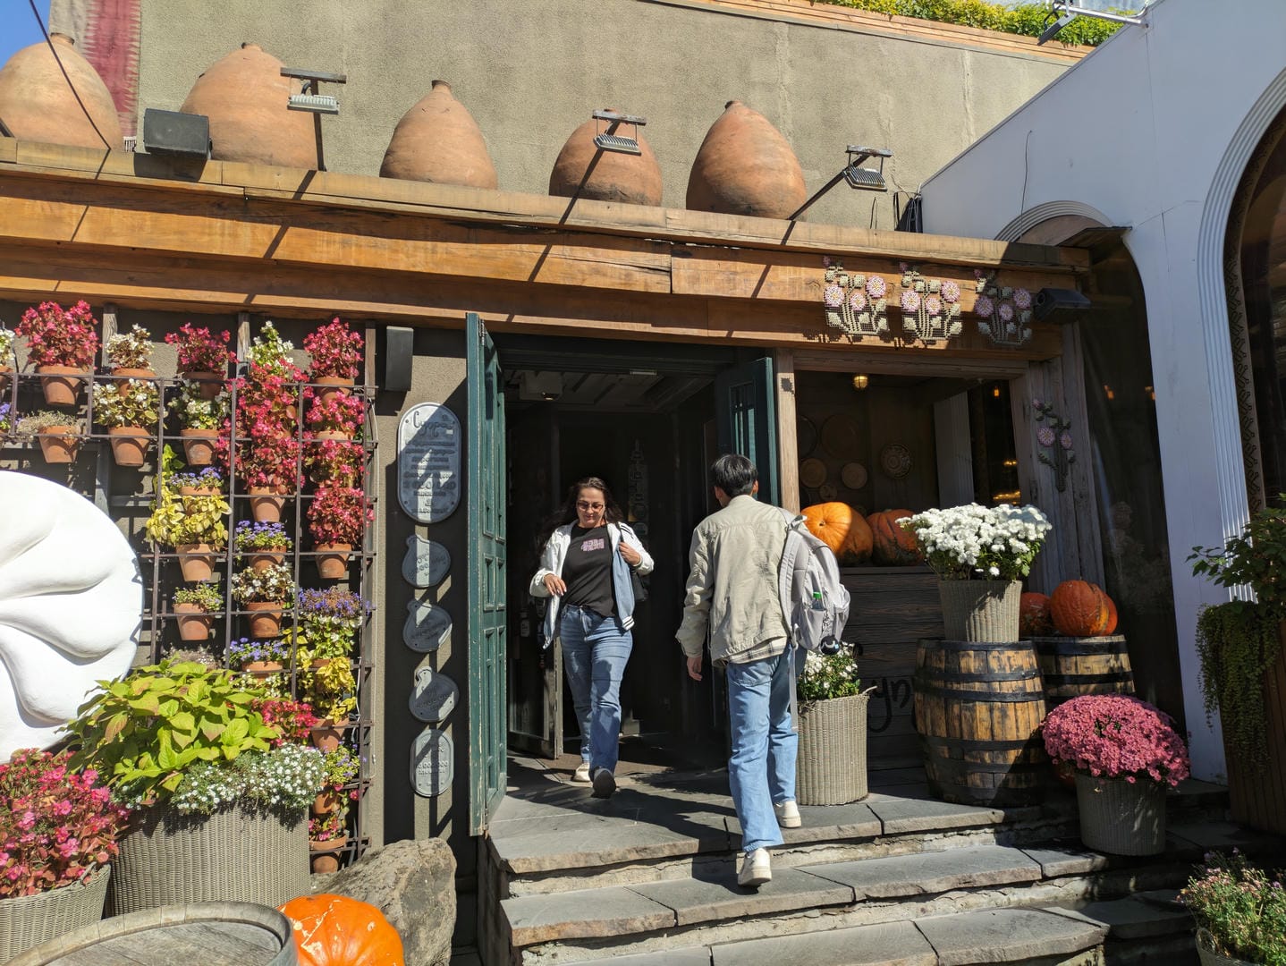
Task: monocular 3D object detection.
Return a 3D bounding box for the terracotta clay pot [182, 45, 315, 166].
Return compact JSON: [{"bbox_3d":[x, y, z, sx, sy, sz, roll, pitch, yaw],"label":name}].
[{"bbox_3d":[-1.982,-1.866,4.700,0.630,0.800,0.630,1,-7,-17],"label":"terracotta clay pot"}]

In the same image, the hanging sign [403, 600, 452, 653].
[{"bbox_3d":[-1.128,0.752,4.865,0.247,0.271,0.025,1,-7,-18],"label":"hanging sign"}]

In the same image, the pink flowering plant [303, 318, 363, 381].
[{"bbox_3d":[-1.581,-0.681,4.743,0.281,0.307,0.260,1,-7,-18],"label":"pink flowering plant"}]

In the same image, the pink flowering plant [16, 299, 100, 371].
[{"bbox_3d":[-2.607,-0.662,4.145,0.330,0.320,0.310,1,-7,-17],"label":"pink flowering plant"}]

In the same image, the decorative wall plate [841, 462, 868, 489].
[{"bbox_3d":[1.437,-0.051,6.313,0.190,0.190,0.030,1,-7,-17],"label":"decorative wall plate"}]

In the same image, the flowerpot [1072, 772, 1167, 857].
[{"bbox_3d":[2.221,1.512,4.317,0.385,0.328,0.385,1,-7,-18],"label":"flowerpot"}]

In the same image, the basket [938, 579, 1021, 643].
[{"bbox_3d":[1.795,0.681,4.974,0.432,0.317,0.432,1,-7,-18],"label":"basket"}]

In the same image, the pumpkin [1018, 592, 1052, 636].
[{"bbox_3d":[2.222,0.742,5.261,0.280,0.250,0.280,1,-7,-17],"label":"pumpkin"}]

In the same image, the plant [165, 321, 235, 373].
[{"bbox_3d":[-1.987,-0.603,4.162,0.306,0.225,0.270,1,-7,-17],"label":"plant"}]

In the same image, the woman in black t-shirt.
[{"bbox_3d":[-0.279,0.778,4.976,0.630,1.650,0.550,0,-7,-11],"label":"woman in black t-shirt"}]

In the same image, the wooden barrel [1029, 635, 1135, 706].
[{"bbox_3d":[2.410,1.221,5.139,0.650,0.780,0.650,1,-7,-17],"label":"wooden barrel"}]

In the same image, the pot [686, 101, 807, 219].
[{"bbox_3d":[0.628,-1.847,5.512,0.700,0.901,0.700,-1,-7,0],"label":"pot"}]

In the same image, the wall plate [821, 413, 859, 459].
[{"bbox_3d":[1.457,-0.343,6.850,0.332,0.332,0.045,1,-7,-18],"label":"wall plate"}]

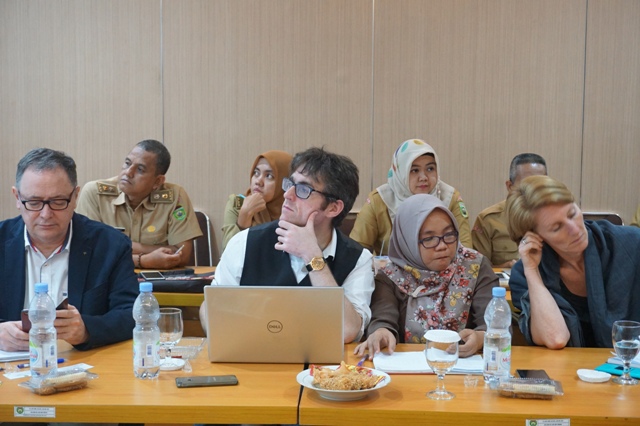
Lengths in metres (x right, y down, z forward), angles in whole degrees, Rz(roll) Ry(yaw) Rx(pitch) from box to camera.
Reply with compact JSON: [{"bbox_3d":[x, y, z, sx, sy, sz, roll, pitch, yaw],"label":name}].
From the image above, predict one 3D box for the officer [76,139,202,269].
[{"bbox_3d":[-0.756,0.339,4.338,0.560,1.255,0.740,2,7,15],"label":"officer"}]

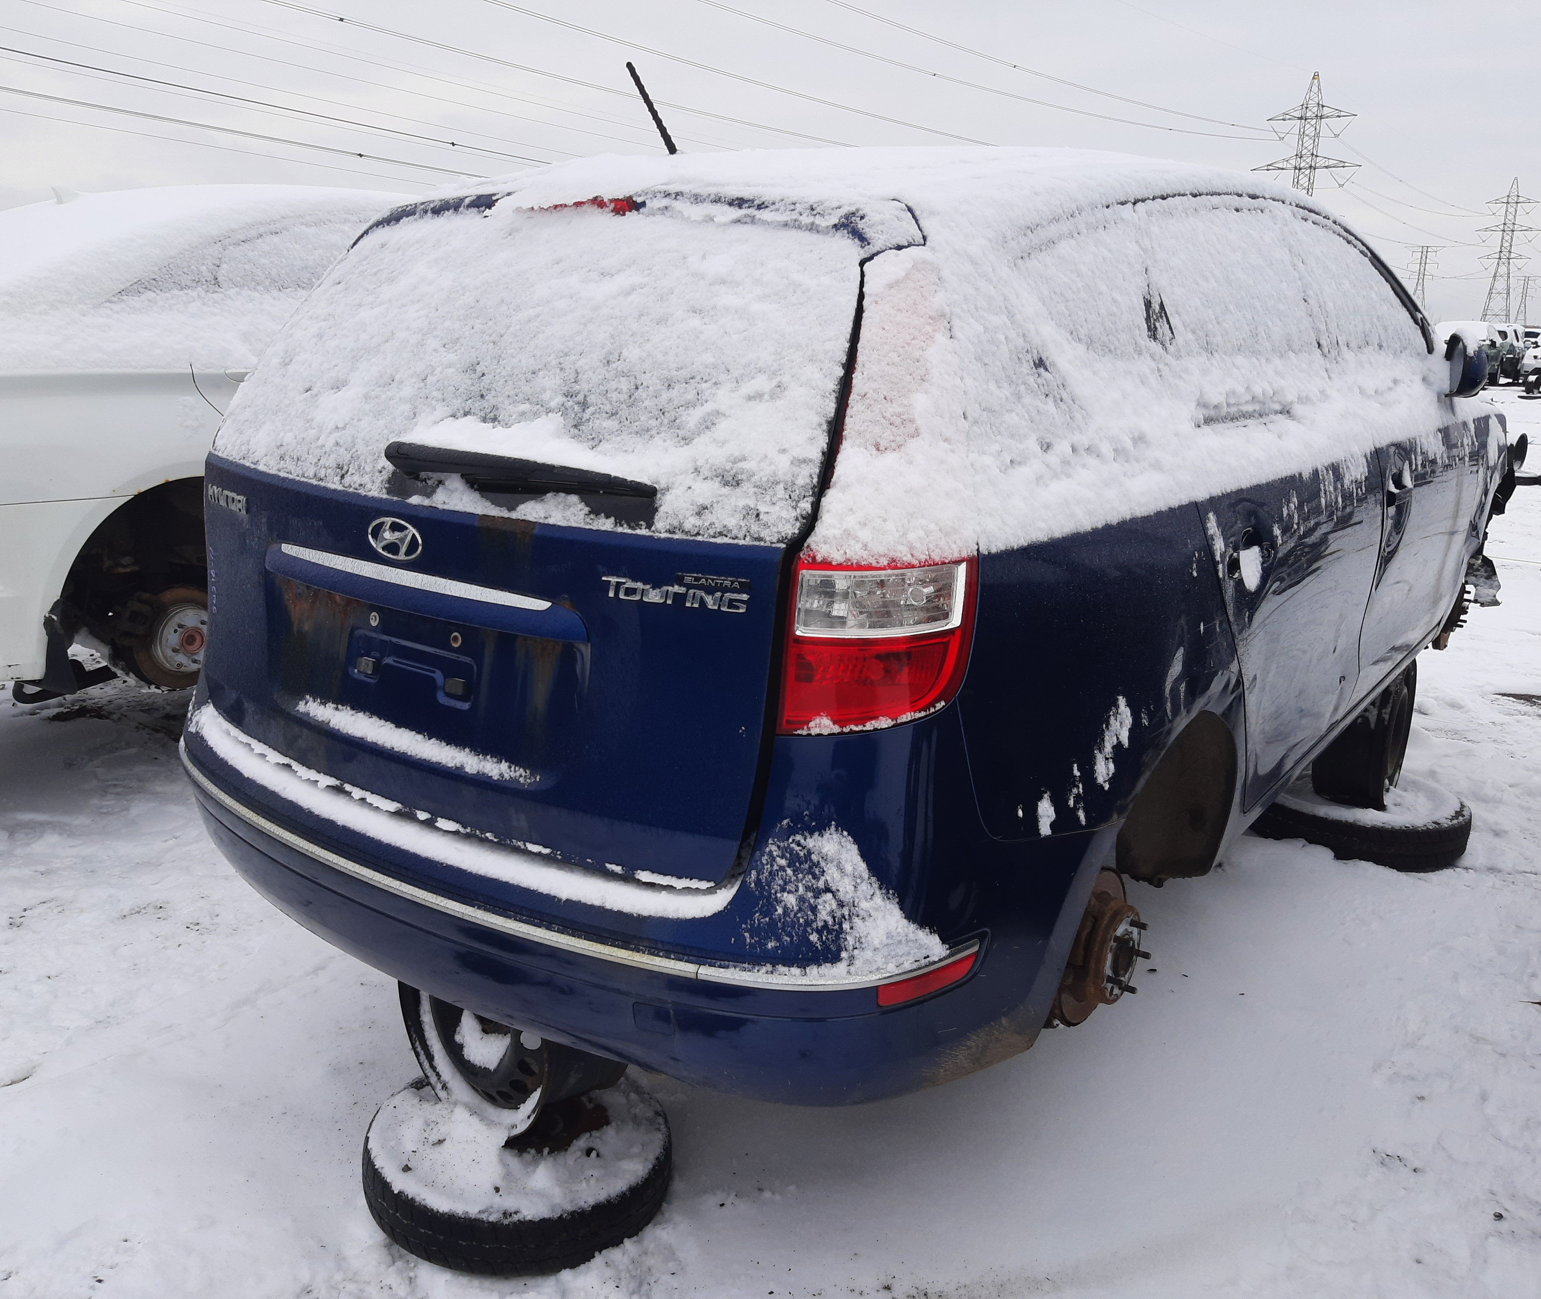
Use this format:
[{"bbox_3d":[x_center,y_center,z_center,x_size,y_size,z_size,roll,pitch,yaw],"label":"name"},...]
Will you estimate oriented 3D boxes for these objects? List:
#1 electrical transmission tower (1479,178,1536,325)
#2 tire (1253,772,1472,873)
[{"bbox_3d":[204.397,-108.595,362.959,16.300,43.500,7.200,11,17,35],"label":"electrical transmission tower"},{"bbox_3d":[1.697,0.486,3.799,0.608,0.170,0.608,1,14,0],"label":"tire"}]

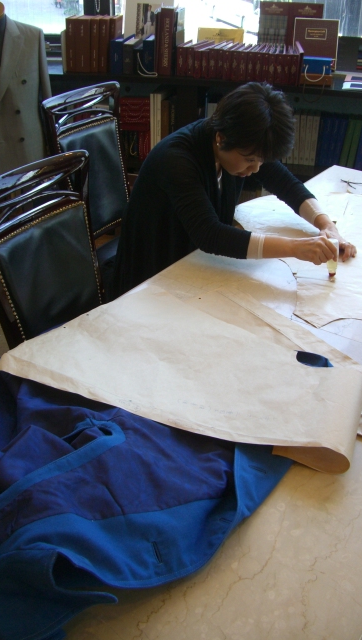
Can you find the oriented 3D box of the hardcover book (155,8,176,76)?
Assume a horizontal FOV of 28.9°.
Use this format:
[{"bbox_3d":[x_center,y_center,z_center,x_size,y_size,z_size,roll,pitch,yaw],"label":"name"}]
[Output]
[{"bbox_3d":[-0.060,-1.373,3.445,0.080,0.296,0.212,5,29,6],"label":"hardcover book"}]

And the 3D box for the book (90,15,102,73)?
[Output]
[{"bbox_3d":[-0.399,-1.370,3.486,0.044,0.243,0.192,5,29,6],"label":"book"}]

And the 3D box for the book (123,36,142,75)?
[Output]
[{"bbox_3d":[-0.238,-1.317,3.507,0.048,0.136,0.222,5,29,6],"label":"book"}]

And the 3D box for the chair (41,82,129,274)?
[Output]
[{"bbox_3d":[-0.130,-0.288,2.617,0.616,1.030,0.485,17,32,26],"label":"chair"}]

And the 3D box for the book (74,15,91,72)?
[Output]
[{"bbox_3d":[-0.458,-1.373,3.493,0.078,0.244,0.192,5,29,6],"label":"book"}]

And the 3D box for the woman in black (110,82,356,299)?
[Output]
[{"bbox_3d":[0.138,-0.140,2.204,0.869,1.182,0.566,23,35,34],"label":"woman in black"}]

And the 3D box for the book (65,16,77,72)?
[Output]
[{"bbox_3d":[-0.518,-1.377,3.499,0.043,0.243,0.192,5,29,6],"label":"book"}]

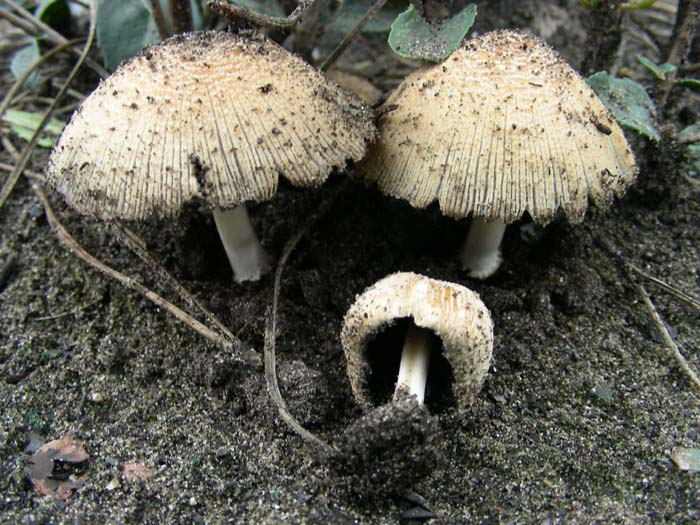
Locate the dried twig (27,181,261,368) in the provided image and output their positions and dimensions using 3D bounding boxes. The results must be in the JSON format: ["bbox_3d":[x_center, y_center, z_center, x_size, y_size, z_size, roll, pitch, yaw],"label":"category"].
[{"bbox_3d":[-0.055,-0.001,0.187,0.014,0.008,0.113,-24,38,-35],"label":"dried twig"}]

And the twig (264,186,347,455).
[{"bbox_3d":[-0.009,0.006,0.173,0.016,0.010,0.105,0,30,0],"label":"twig"}]

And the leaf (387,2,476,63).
[{"bbox_3d":[0.020,-0.056,0.187,0.021,0.005,0.018,0,65,0],"label":"leaf"}]

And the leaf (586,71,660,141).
[{"bbox_3d":[0.069,-0.040,0.198,0.020,0.005,0.021,-17,63,10],"label":"leaf"}]

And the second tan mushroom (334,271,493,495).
[{"bbox_3d":[0.010,0.018,0.132,0.028,0.034,0.028,0,30,0],"label":"second tan mushroom"}]

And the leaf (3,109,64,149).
[{"bbox_3d":[-0.108,-0.046,0.262,0.021,0.004,0.014,11,46,11],"label":"leaf"}]

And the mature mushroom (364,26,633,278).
[{"bbox_3d":[0.035,-0.023,0.176,0.058,0.058,0.058,0,30,0],"label":"mature mushroom"}]

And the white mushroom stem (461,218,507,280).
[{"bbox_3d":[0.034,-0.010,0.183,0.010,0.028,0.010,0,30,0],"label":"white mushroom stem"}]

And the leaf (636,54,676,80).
[{"bbox_3d":[0.096,-0.061,0.240,0.013,0.004,0.011,0,60,0],"label":"leaf"}]

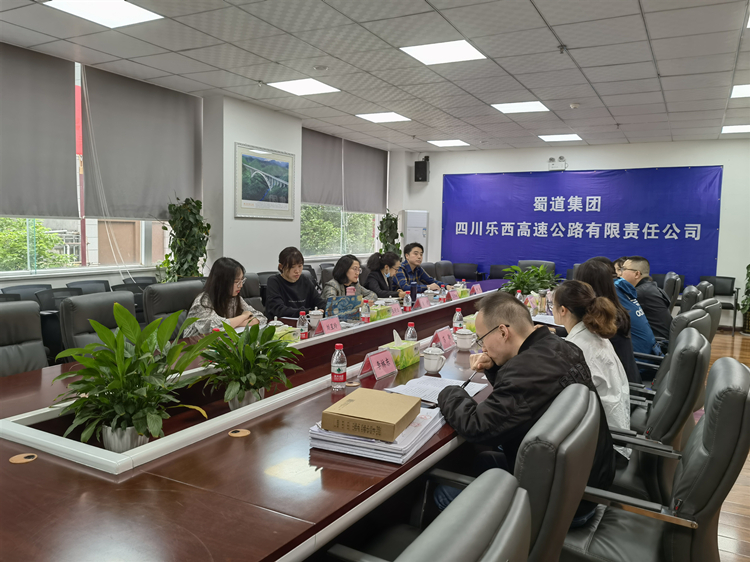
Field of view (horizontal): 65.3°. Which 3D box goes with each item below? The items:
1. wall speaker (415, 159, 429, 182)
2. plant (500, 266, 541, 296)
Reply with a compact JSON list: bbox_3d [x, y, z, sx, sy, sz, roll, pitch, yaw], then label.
[{"bbox_3d":[0.860,-2.007,10.747,0.240,0.370,0.220,3,6,17],"label":"wall speaker"},{"bbox_3d":[1.611,0.036,6.542,0.450,0.420,0.450,4,6,28],"label":"plant"}]

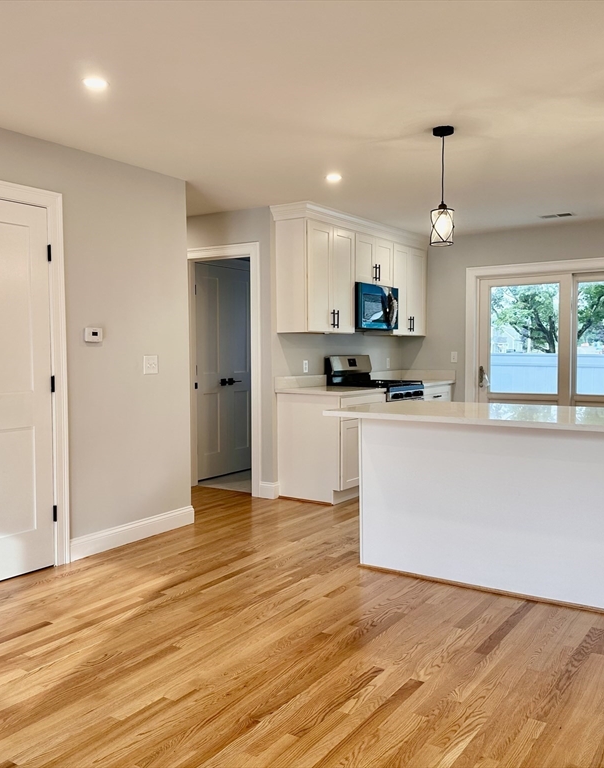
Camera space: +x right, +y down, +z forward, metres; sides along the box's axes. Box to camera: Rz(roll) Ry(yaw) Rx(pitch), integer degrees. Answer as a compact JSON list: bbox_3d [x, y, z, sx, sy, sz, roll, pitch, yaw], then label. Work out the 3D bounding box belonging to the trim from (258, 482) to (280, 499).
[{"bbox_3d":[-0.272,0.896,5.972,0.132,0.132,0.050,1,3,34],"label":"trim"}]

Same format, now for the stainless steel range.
[{"bbox_3d":[0.720,0.329,6.711,0.698,1.183,0.757,1,3,34],"label":"stainless steel range"}]

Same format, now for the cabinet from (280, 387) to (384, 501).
[{"bbox_3d":[0.261,0.513,6.109,0.631,0.875,0.757,1,3,34],"label":"cabinet"}]

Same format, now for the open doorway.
[{"bbox_3d":[-0.693,-0.123,6.256,0.902,2.148,0.140,1,3,34],"label":"open doorway"}]

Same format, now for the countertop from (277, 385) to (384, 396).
[{"bbox_3d":[0.256,0.064,6.081,0.638,0.034,0.782,1,3,34],"label":"countertop"}]

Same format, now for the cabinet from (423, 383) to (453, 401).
[{"bbox_3d":[1.124,0.450,7.396,0.631,0.875,0.797,1,3,34],"label":"cabinet"}]

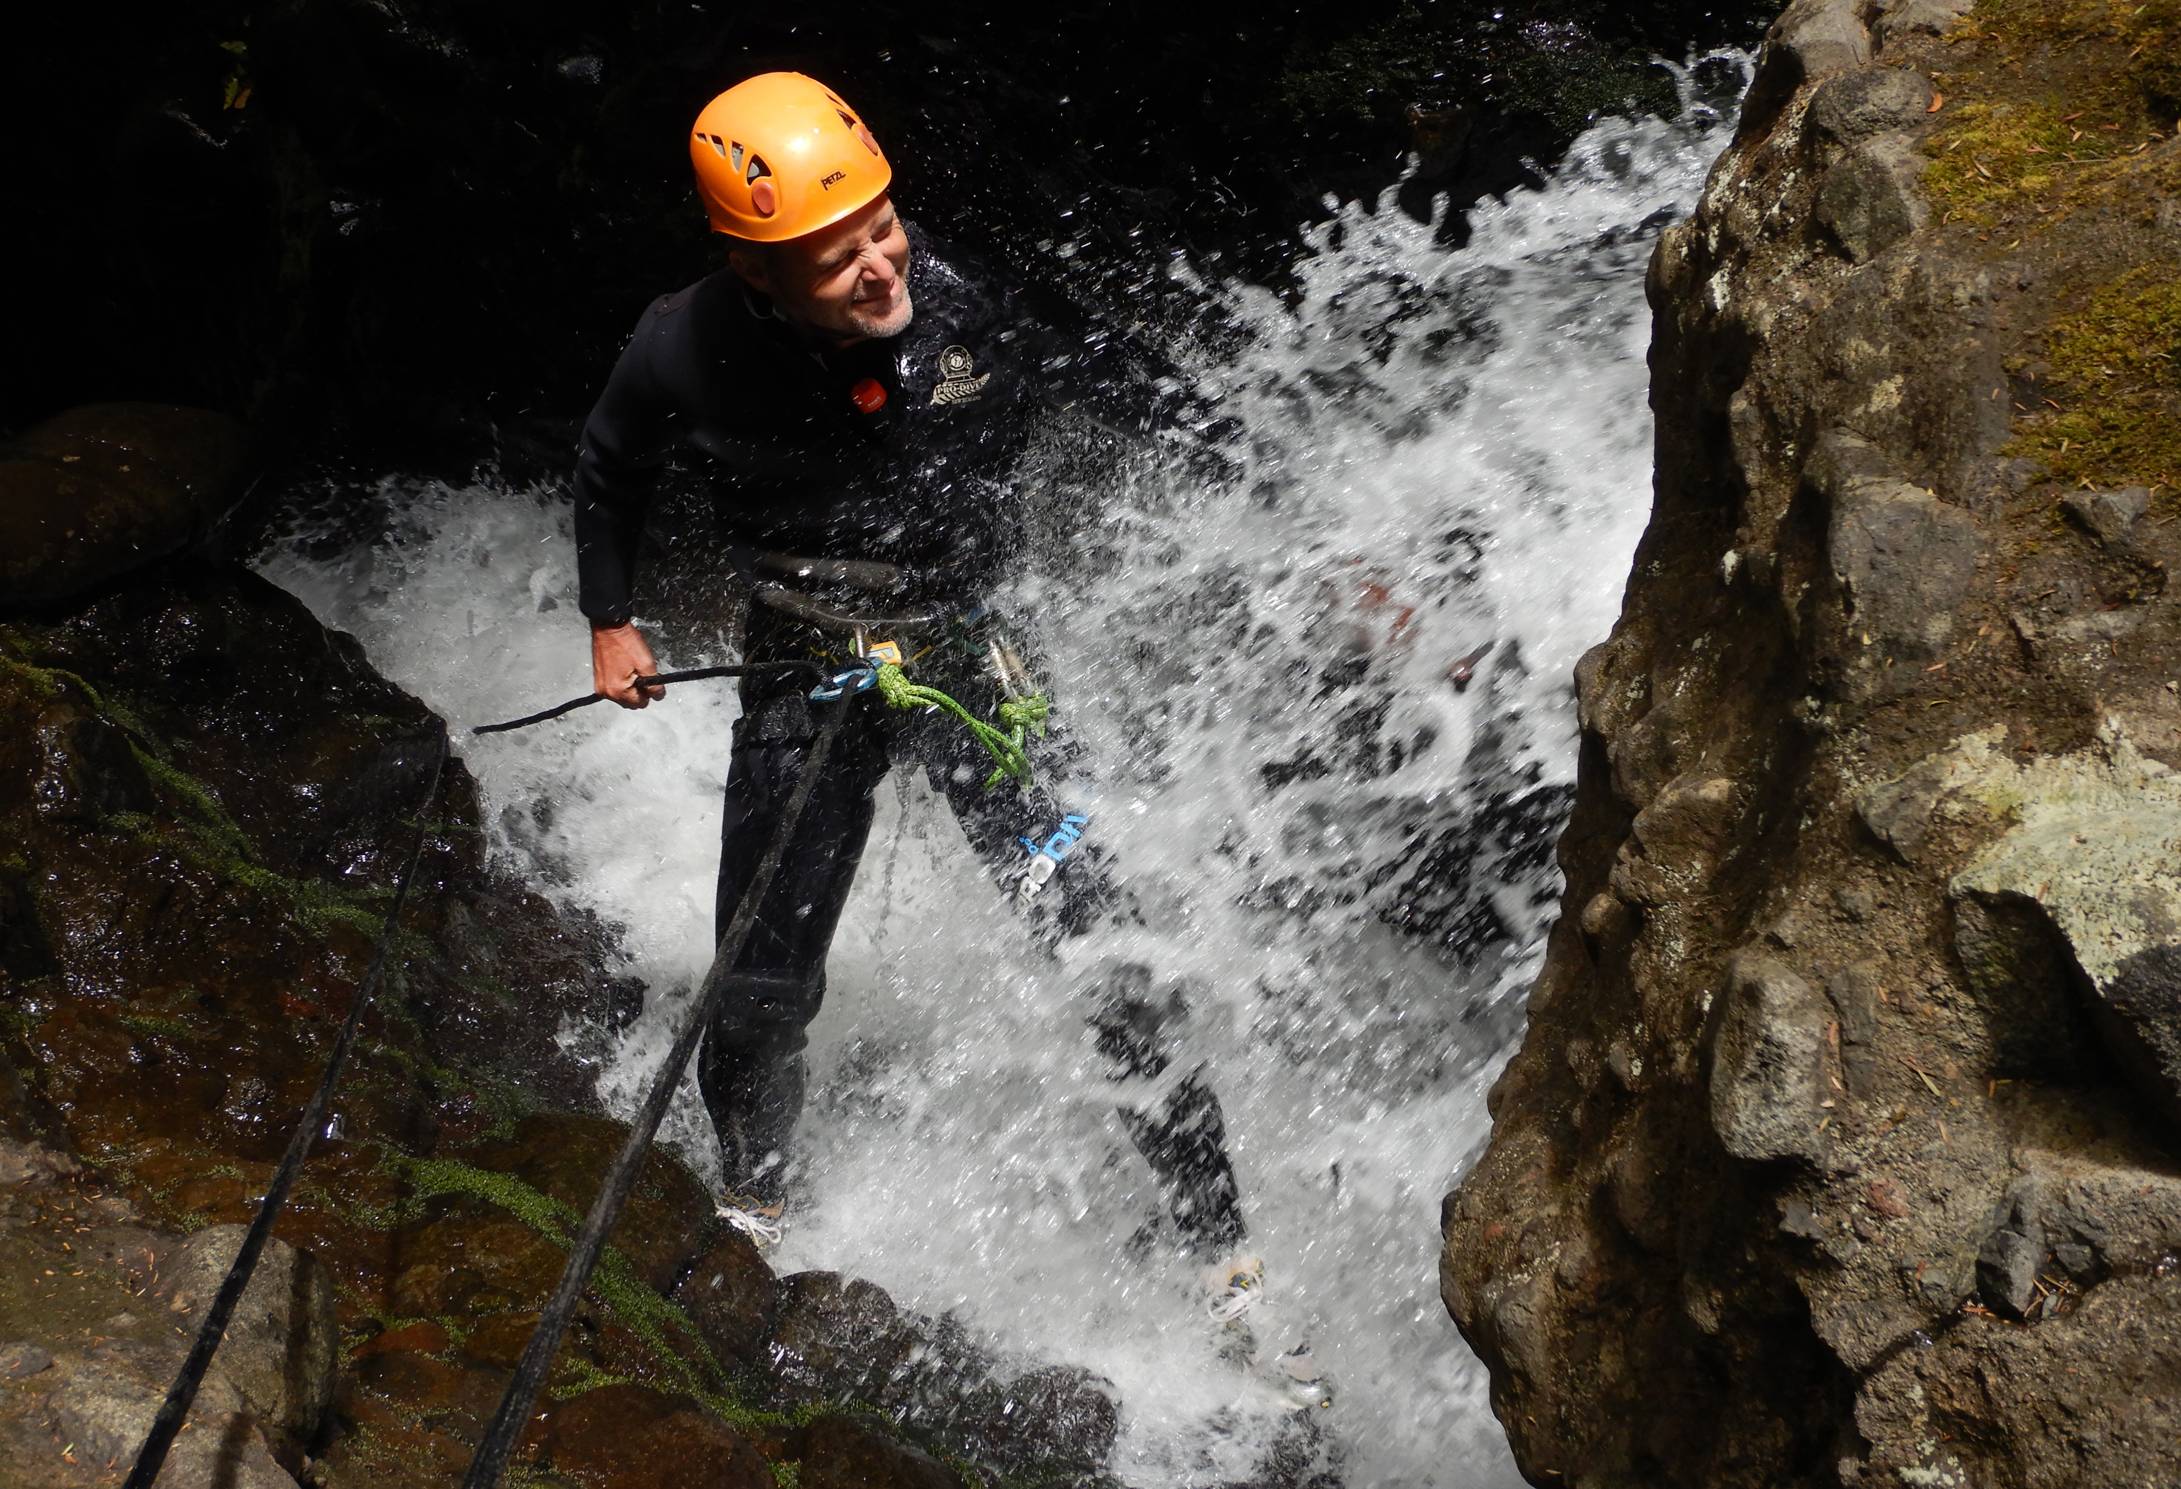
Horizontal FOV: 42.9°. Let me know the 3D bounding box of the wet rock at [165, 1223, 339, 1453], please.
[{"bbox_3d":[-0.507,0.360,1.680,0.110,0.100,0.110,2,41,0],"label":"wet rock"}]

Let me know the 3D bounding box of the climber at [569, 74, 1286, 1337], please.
[{"bbox_3d":[-0.145,0.020,3.500,0.900,1.700,0.600,-14,33,-11],"label":"climber"}]

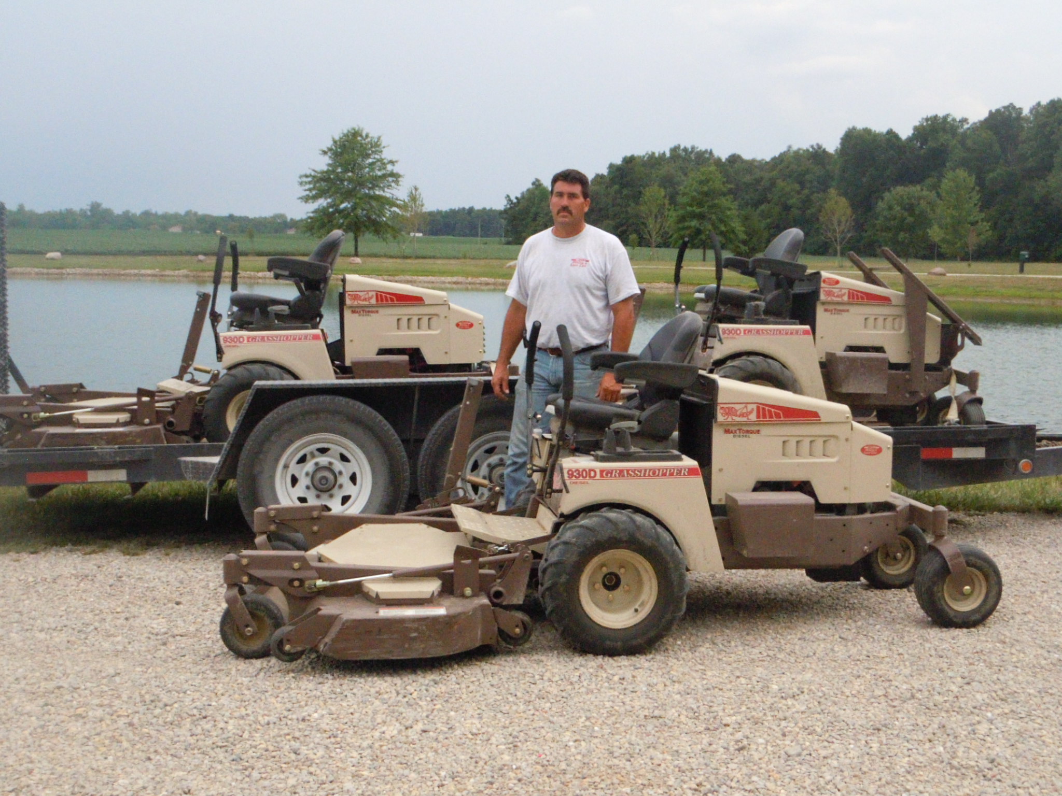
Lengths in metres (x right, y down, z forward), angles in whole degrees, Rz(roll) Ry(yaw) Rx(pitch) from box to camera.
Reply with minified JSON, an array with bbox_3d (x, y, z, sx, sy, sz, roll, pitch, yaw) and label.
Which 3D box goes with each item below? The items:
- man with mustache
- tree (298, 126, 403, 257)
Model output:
[{"bbox_3d":[0.166,-0.121,6.203,0.620,1.820,0.360,2,7,12],"label":"man with mustache"},{"bbox_3d":[-11.529,-13.142,88.000,6.700,8.300,6.700,0,7,0],"label":"tree"}]

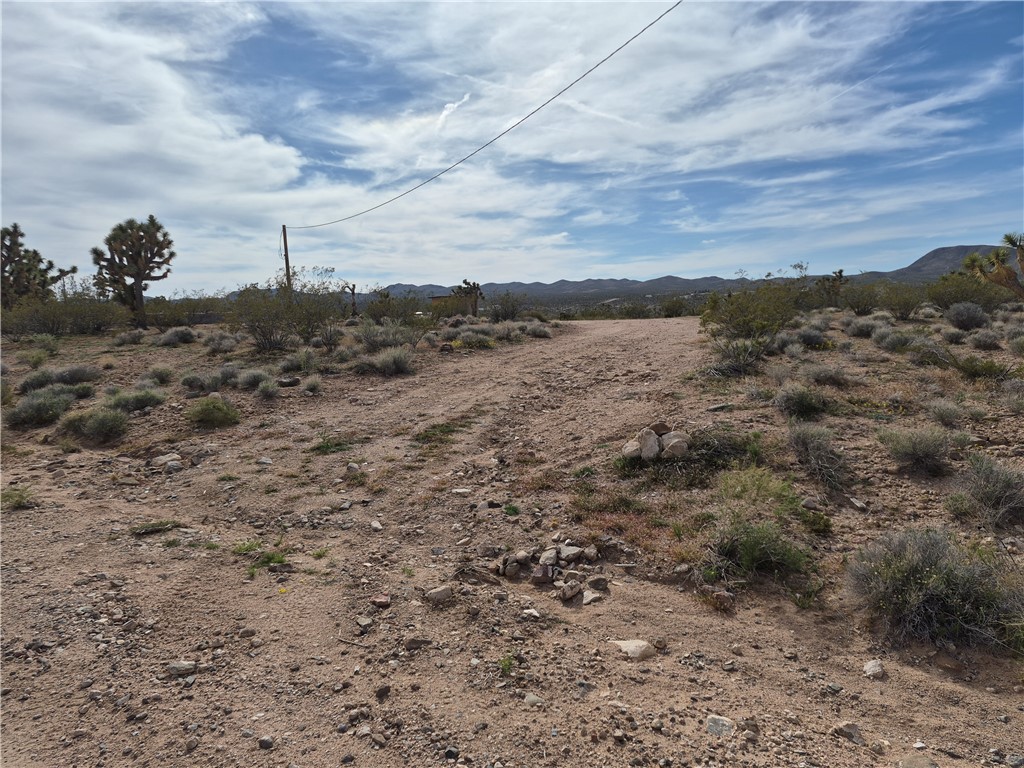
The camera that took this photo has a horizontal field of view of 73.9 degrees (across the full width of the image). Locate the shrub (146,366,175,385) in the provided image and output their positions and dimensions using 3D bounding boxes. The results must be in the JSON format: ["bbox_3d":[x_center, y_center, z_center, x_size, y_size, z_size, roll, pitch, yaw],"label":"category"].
[{"bbox_3d":[-6.509,-0.157,12.600,0.519,0.317,0.477,-1,8,0],"label":"shrub"}]

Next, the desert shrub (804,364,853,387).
[{"bbox_3d":[5.117,-0.121,11.000,0.776,0.361,0.714,-1,8,0],"label":"desert shrub"}]

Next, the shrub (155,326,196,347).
[{"bbox_3d":[-8.238,-1.169,16.626,0.949,0.465,0.783,-4,8,-26],"label":"shrub"}]

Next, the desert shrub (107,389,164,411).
[{"bbox_3d":[-5.201,0.228,9.400,0.751,0.298,0.601,-5,9,-29],"label":"desert shrub"}]

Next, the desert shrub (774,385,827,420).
[{"bbox_3d":[3.423,0.220,8.100,0.624,0.384,0.592,0,7,0],"label":"desert shrub"}]

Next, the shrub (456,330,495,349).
[{"bbox_3d":[-0.853,-1.047,15.874,0.913,0.394,0.754,0,7,-3],"label":"shrub"}]

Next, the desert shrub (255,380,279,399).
[{"bbox_3d":[-3.665,0.097,10.200,0.320,0.274,0.320,0,7,0],"label":"desert shrub"}]

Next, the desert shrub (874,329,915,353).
[{"bbox_3d":[8.400,-0.960,14.908,0.789,0.504,0.651,4,8,29],"label":"desert shrub"}]

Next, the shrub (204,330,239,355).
[{"bbox_3d":[-7.840,-1.116,18.300,0.939,0.598,0.845,0,7,0],"label":"shrub"}]

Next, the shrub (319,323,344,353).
[{"bbox_3d":[-4.934,-1.271,18.600,0.689,0.771,0.700,0,7,0],"label":"shrub"}]

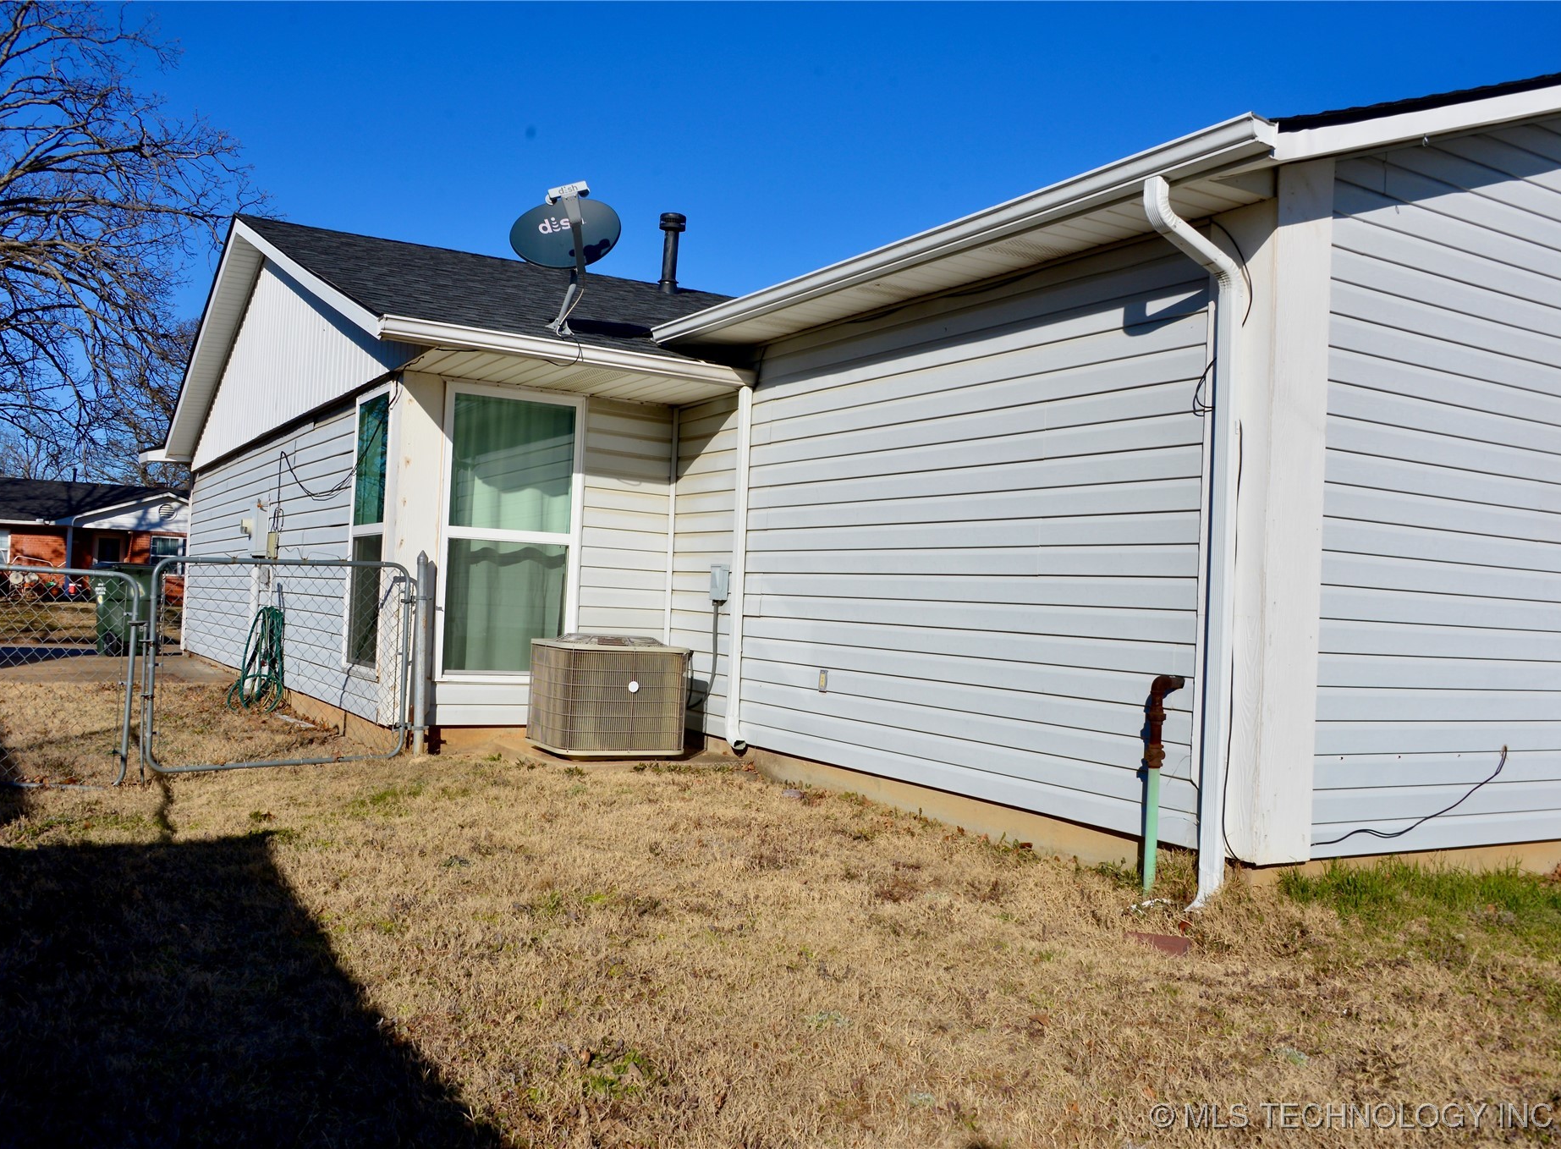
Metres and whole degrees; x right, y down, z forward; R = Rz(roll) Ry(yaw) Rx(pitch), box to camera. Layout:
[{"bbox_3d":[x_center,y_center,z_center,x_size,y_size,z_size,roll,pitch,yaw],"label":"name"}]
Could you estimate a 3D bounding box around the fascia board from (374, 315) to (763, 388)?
[{"bbox_3d":[-1.121,-1.227,7.525,2.230,0.118,0.125,4,-2,-31],"label":"fascia board"}]

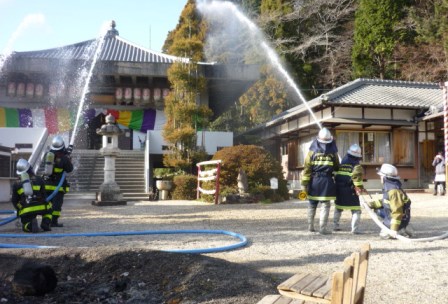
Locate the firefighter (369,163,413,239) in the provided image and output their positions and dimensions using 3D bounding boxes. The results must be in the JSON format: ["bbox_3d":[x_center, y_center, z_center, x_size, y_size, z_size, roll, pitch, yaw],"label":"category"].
[{"bbox_3d":[2.748,0.782,7.034,0.700,1.230,0.520,-1,-1,28],"label":"firefighter"}]

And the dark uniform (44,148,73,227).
[{"bbox_3d":[-3.119,0.679,8.037,0.470,1.480,0.440,-1,-1,25],"label":"dark uniform"}]

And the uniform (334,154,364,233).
[{"bbox_3d":[2.189,0.721,7.436,0.500,1.370,0.380,-1,-1,28],"label":"uniform"}]

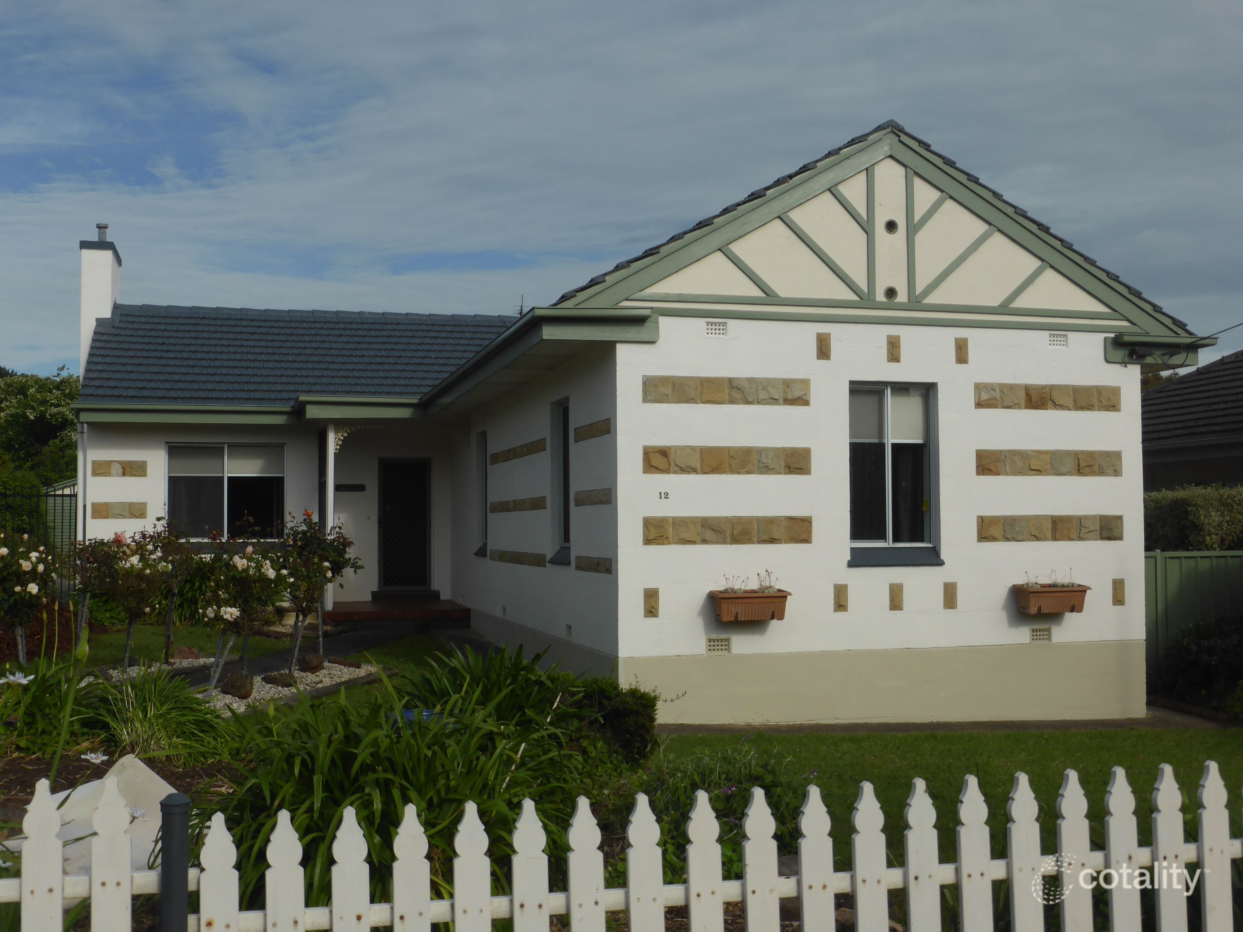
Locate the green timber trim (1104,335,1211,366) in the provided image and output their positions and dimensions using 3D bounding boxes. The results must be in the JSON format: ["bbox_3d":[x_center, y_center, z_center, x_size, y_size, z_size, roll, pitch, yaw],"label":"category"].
[{"bbox_3d":[5.375,-1.160,14.190,1.204,0.300,0.140,0,-3,-15],"label":"green timber trim"}]

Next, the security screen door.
[{"bbox_3d":[-3.467,0.932,22.401,0.830,2.090,0.070,0,-3,-15],"label":"security screen door"}]

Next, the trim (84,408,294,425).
[{"bbox_3d":[-6.520,-0.736,21.194,3.153,0.210,0.090,0,-3,-15],"label":"trim"}]

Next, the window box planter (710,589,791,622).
[{"bbox_3d":[1.188,1.284,12.891,0.730,0.277,0.220,0,-3,-15],"label":"window box planter"}]

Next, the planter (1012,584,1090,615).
[{"bbox_3d":[4.217,1.310,13.728,0.740,0.276,0.220,0,-3,-15],"label":"planter"}]

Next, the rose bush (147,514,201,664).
[{"bbox_3d":[-4.874,1.362,15.247,0.600,1.592,0.600,0,-3,-15],"label":"rose bush"}]

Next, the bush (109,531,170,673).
[{"bbox_3d":[-5.025,1.417,14.610,0.630,1.485,0.630,0,-3,-15],"label":"bush"}]

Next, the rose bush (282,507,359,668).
[{"bbox_3d":[-3.223,1.341,15.068,0.800,1.750,0.800,0,-3,-15],"label":"rose bush"}]

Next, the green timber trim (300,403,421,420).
[{"bbox_3d":[-3.637,-0.768,19.693,1.647,0.213,0.090,0,-3,-15],"label":"green timber trim"}]

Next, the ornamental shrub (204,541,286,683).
[{"bbox_3d":[-3.723,1.478,13.853,0.760,1.464,0.760,0,-3,-15],"label":"ornamental shrub"}]

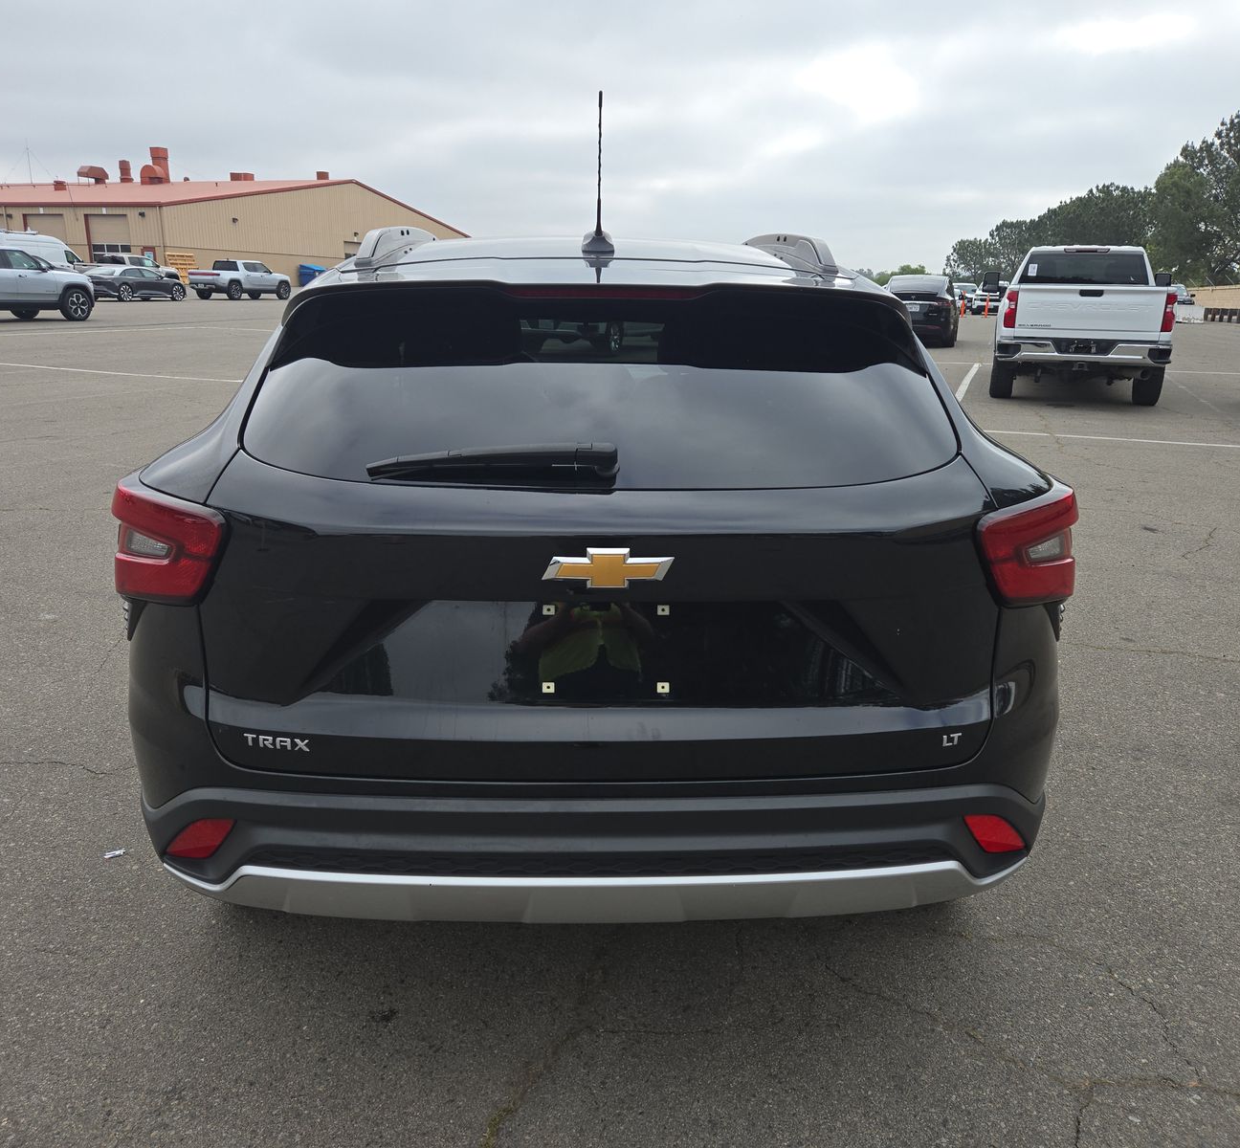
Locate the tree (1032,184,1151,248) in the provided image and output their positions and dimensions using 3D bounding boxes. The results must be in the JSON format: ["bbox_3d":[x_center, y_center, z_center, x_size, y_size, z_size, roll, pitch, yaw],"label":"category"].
[{"bbox_3d":[49.338,-34.425,105.964,12.140,11.720,12.140,1,16,0],"label":"tree"}]

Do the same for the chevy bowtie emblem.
[{"bbox_3d":[-0.017,-0.009,1.540,0.198,0.066,0.020,0,16,-2],"label":"chevy bowtie emblem"}]

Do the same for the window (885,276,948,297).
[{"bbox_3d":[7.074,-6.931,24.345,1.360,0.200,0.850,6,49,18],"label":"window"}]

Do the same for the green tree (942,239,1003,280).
[{"bbox_3d":[54.813,-47.599,157.763,9.210,8.430,9.210,1,16,0],"label":"green tree"}]

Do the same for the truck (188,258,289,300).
[{"bbox_3d":[-19.216,-14.770,51.410,2.080,1.920,5.500,8,18,23],"label":"truck"}]

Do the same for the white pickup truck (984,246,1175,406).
[{"bbox_3d":[6.620,-3.745,14.788,2.150,2.020,6.300,7,17,20],"label":"white pickup truck"}]

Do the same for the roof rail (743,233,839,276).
[{"bbox_3d":[0.428,-0.903,2.879,0.085,0.120,1.650,0,16,-2],"label":"roof rail"}]

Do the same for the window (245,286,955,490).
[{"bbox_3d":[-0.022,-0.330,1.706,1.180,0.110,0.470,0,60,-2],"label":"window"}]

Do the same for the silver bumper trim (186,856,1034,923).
[{"bbox_3d":[-0.028,0.502,1.702,1.500,0.108,0.170,0,16,-2],"label":"silver bumper trim"}]

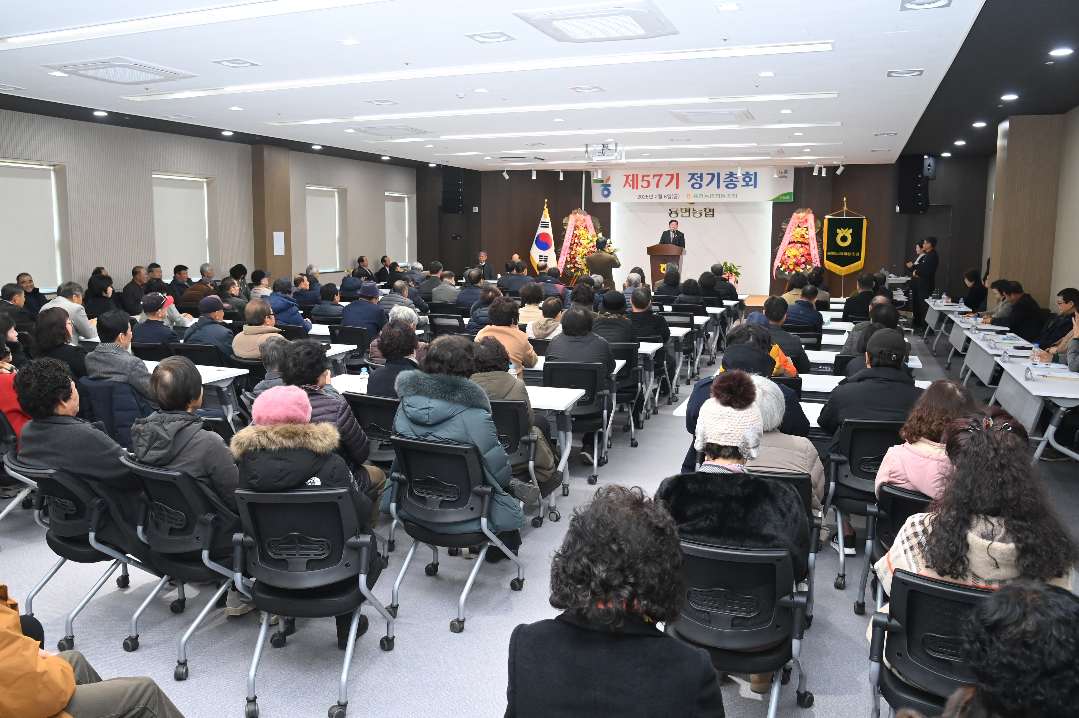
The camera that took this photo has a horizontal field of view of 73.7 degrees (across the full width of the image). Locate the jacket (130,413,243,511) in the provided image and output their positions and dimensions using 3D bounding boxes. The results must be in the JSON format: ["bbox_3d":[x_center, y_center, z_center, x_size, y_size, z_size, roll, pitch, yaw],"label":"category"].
[{"bbox_3d":[-1.447,0.461,3.052,0.530,0.660,0.440,6,11,31],"label":"jacket"}]

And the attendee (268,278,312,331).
[{"bbox_3d":[-2.735,-0.229,7.830,0.550,1.300,0.800,6,11,31],"label":"attendee"}]

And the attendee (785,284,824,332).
[{"bbox_3d":[2.724,-0.167,7.545,0.520,1.240,0.700,5,11,22],"label":"attendee"}]

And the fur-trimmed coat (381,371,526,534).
[{"bbox_3d":[-0.397,0.437,3.520,0.570,0.830,0.520,6,11,25],"label":"fur-trimmed coat"}]

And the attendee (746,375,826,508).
[{"bbox_3d":[1.022,0.618,3.256,0.520,1.210,0.680,5,11,22],"label":"attendee"}]

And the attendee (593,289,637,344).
[{"bbox_3d":[0.740,0.017,6.488,0.540,1.300,0.780,5,11,23],"label":"attendee"}]

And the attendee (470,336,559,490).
[{"bbox_3d":[-0.215,0.420,4.521,0.530,1.180,0.800,3,10,11],"label":"attendee"}]

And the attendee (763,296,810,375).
[{"bbox_3d":[1.968,0.106,6.034,0.540,1.290,0.800,5,11,25],"label":"attendee"}]

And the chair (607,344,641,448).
[{"bbox_3d":[0.629,0.260,6.419,0.550,0.860,0.570,0,10,-9],"label":"chair"}]

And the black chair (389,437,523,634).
[{"bbox_3d":[-0.414,0.771,3.453,0.550,0.840,0.570,4,10,20],"label":"black chair"}]

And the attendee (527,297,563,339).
[{"bbox_3d":[0.089,0.030,6.627,0.480,1.200,0.750,6,11,26],"label":"attendee"}]

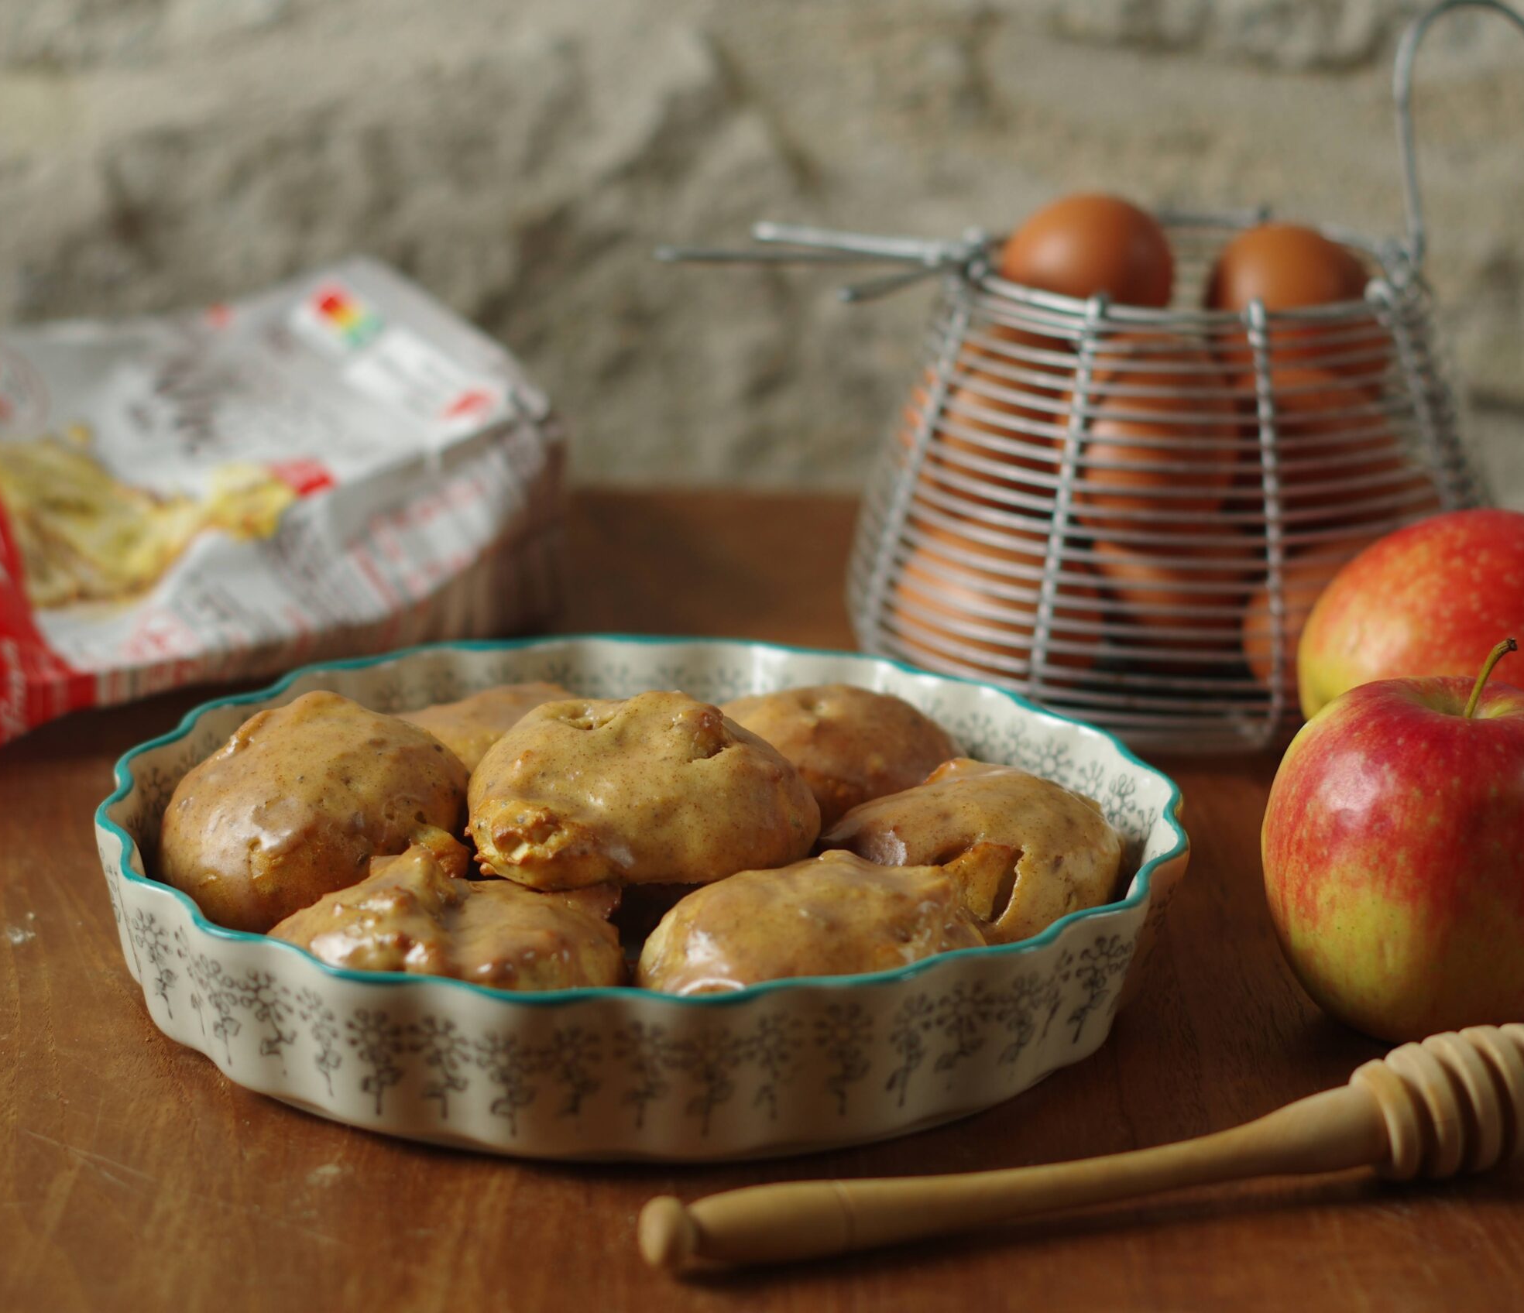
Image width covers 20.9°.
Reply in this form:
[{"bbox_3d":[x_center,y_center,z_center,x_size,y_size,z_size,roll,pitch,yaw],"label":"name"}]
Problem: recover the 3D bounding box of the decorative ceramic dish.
[{"bbox_3d":[-0.026,0.047,0.891,0.235,0.038,0.235,1,18,0],"label":"decorative ceramic dish"}]

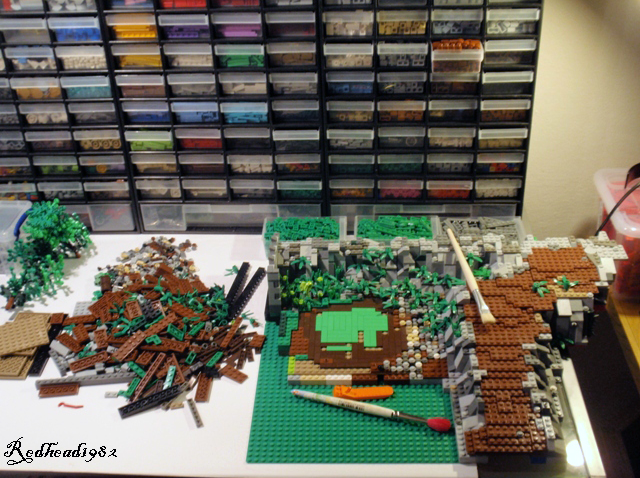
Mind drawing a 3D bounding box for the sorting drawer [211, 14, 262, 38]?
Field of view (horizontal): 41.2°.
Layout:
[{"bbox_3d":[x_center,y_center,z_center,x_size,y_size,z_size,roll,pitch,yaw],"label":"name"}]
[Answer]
[{"bbox_3d":[-0.112,-0.335,1.248,0.070,0.039,0.138,0,32,4],"label":"sorting drawer"}]

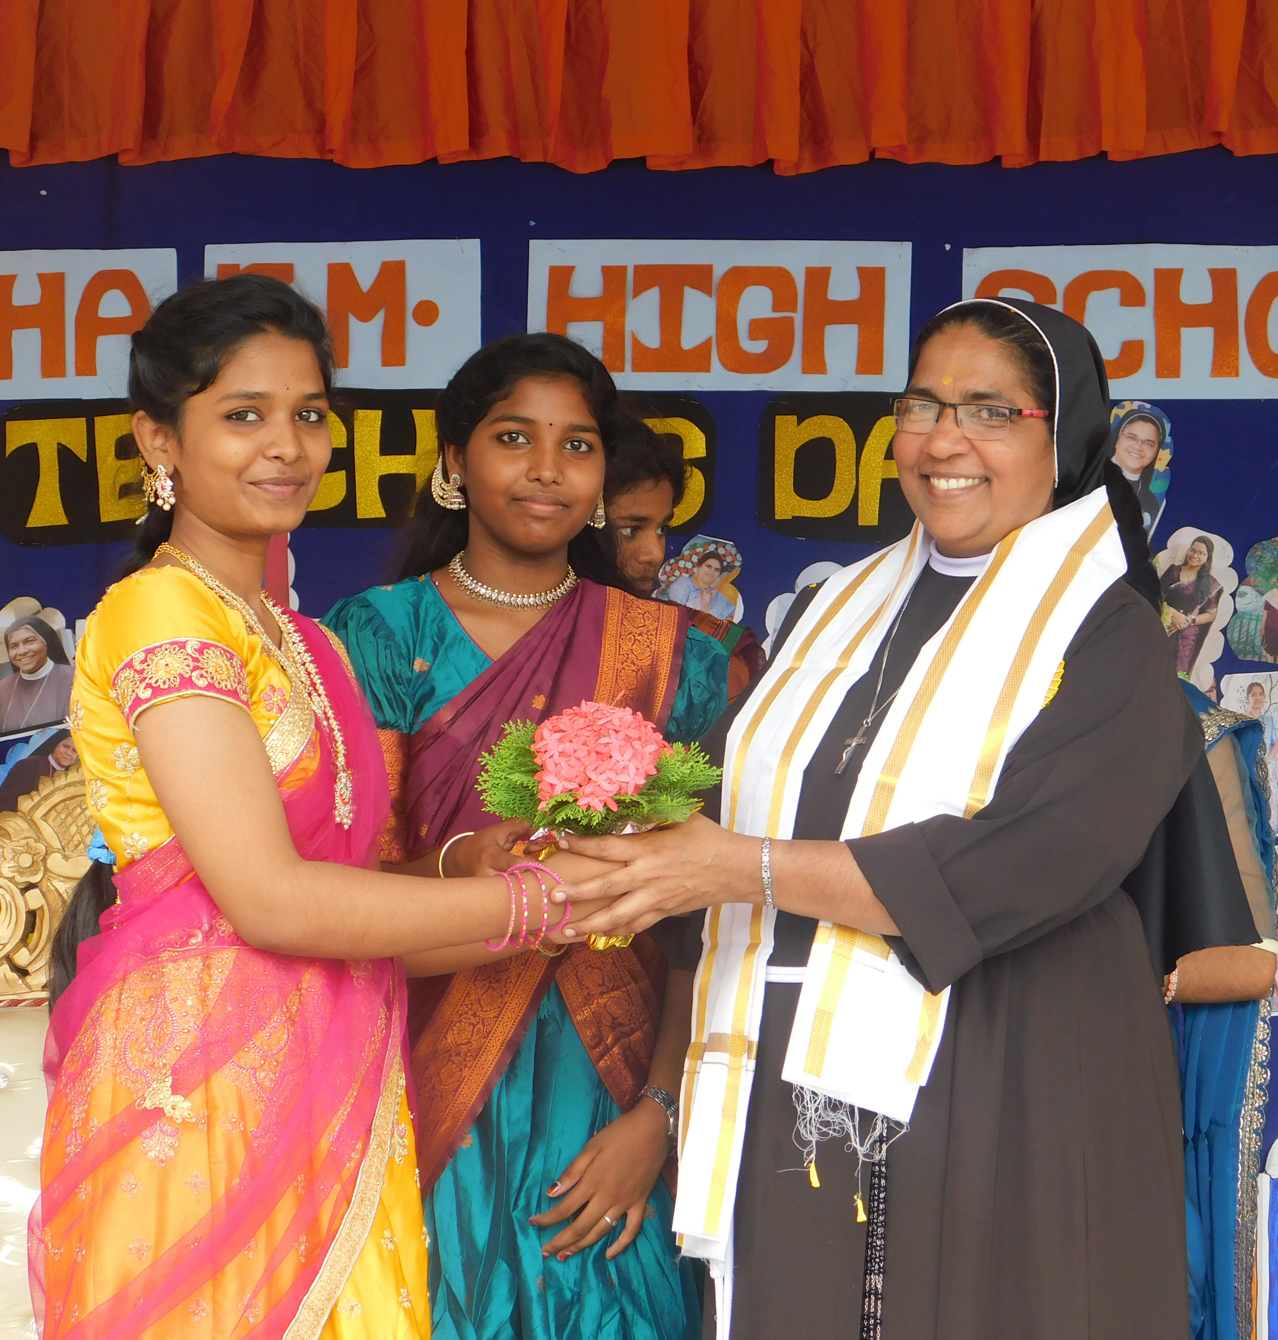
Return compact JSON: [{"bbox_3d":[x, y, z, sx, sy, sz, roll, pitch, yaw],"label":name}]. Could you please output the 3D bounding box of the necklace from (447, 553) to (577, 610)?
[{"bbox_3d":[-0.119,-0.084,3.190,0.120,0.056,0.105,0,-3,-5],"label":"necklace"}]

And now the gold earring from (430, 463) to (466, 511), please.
[{"bbox_3d":[-0.176,-0.169,3.140,0.031,0.042,0.018,-1,-3,15],"label":"gold earring"}]

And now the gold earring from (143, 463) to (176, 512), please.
[{"bbox_3d":[-0.411,-0.157,2.920,0.026,0.044,0.018,-2,-3,30],"label":"gold earring"}]

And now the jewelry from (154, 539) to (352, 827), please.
[{"bbox_3d":[-0.333,0.012,2.950,0.140,0.240,0.130,-2,-4,38],"label":"jewelry"}]

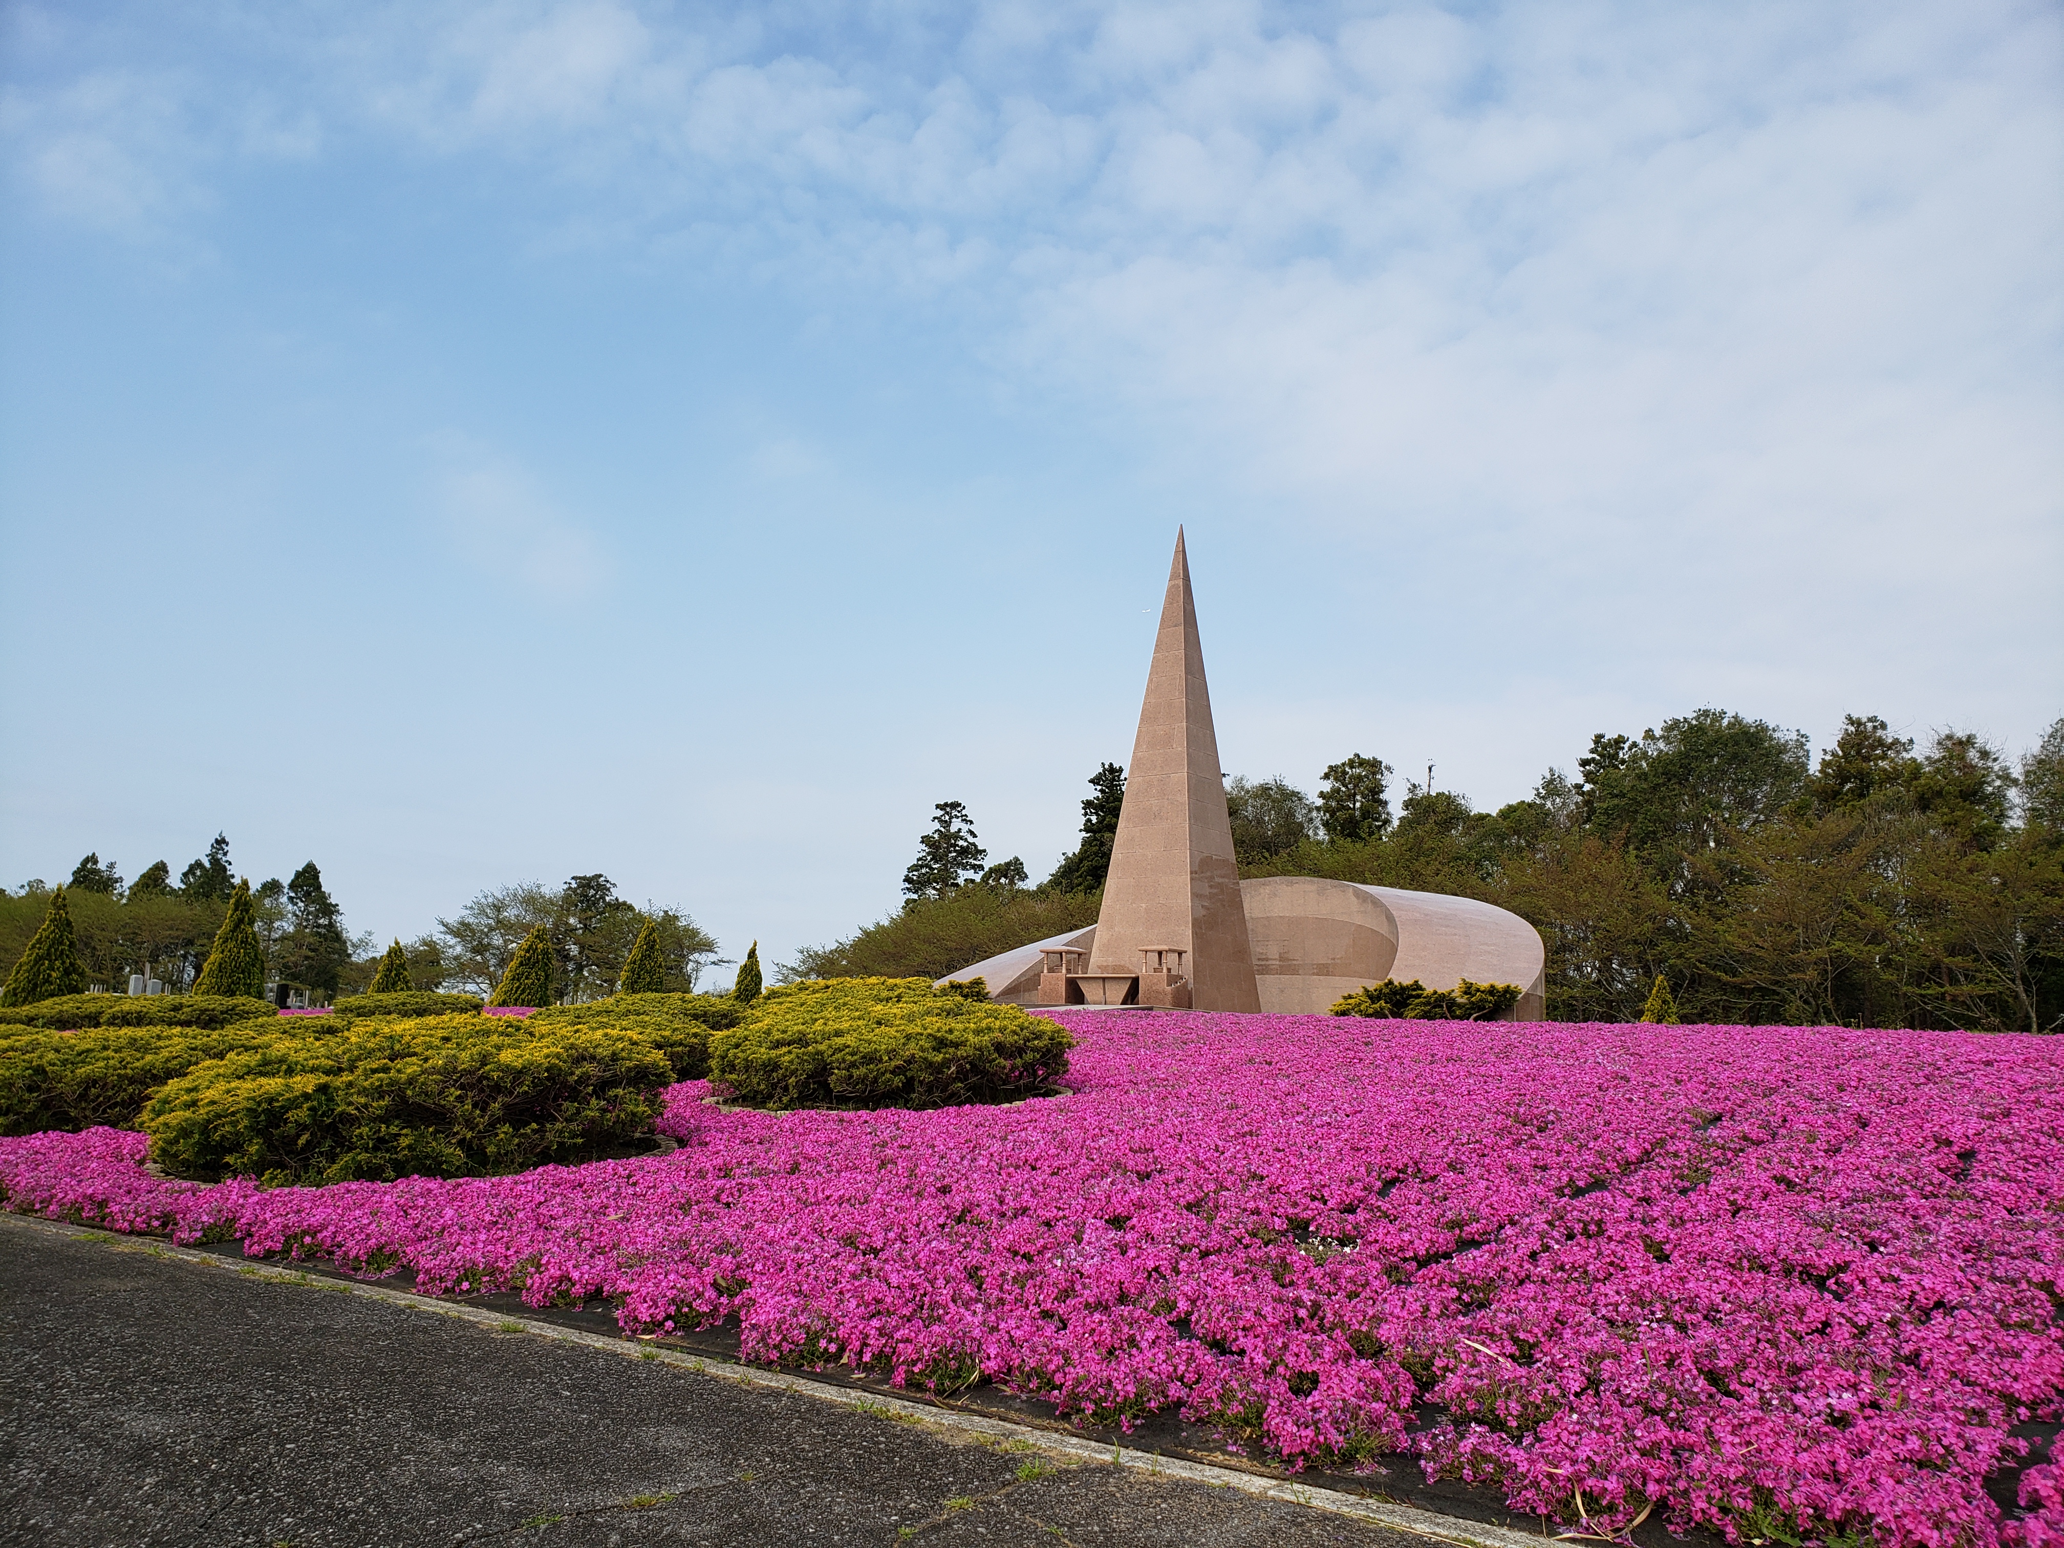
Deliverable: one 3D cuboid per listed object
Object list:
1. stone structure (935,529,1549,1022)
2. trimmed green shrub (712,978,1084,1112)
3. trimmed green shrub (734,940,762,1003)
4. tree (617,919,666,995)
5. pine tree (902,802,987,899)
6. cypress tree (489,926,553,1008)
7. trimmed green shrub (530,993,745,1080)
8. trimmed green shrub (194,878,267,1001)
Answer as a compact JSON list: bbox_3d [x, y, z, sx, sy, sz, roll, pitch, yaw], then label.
[{"bbox_3d":[6.201,0.184,48.172,20.543,15.106,13.696,-5,-11,37],"label":"stone structure"},{"bbox_3d":[-1.263,2.372,13.982,3.250,1.041,3.250,3,-9,-5],"label":"trimmed green shrub"},{"bbox_3d":[-6.930,5.042,38.134,0.750,1.709,0.750,3,-9,-10],"label":"trimmed green shrub"},{"bbox_3d":[-9.027,4.516,36.174,1.200,2.218,1.200,4,-9,-14],"label":"tree"},{"bbox_3d":[-5.066,7.798,88.982,5.500,12.483,5.500,2,-9,-3],"label":"pine tree"},{"bbox_3d":[-12.187,4.687,37.162,1.500,2.064,1.500,5,-9,-18],"label":"cypress tree"},{"bbox_3d":[-4.495,2.813,16.967,2.600,0.854,2.800,4,-9,-14],"label":"trimmed green shrub"},{"bbox_3d":[-16.030,3.524,31.220,1.550,2.801,1.550,6,-10,-26],"label":"trimmed green shrub"}]

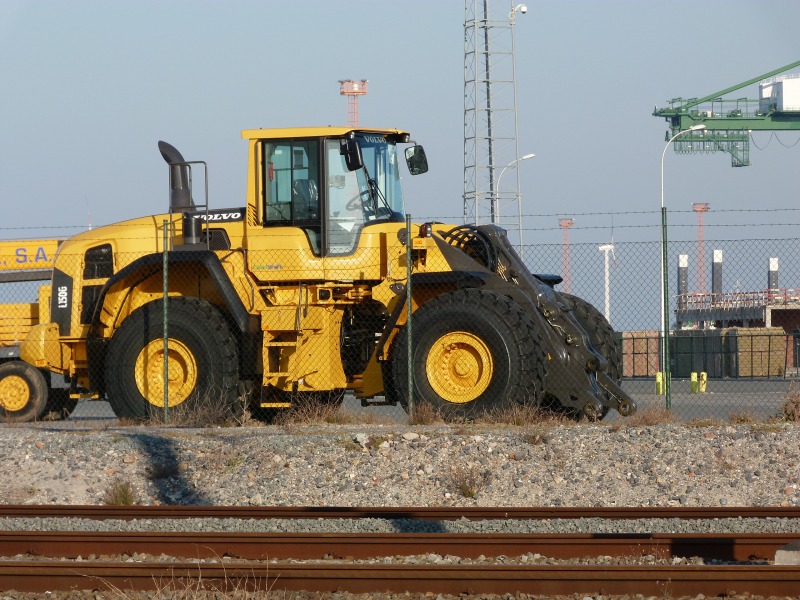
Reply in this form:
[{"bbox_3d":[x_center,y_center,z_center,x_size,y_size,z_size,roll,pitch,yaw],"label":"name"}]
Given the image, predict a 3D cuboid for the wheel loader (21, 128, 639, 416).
[{"bbox_3d":[-0.707,-0.190,70.521,7.300,3.570,2.960,-1,0,23],"label":"wheel loader"}]

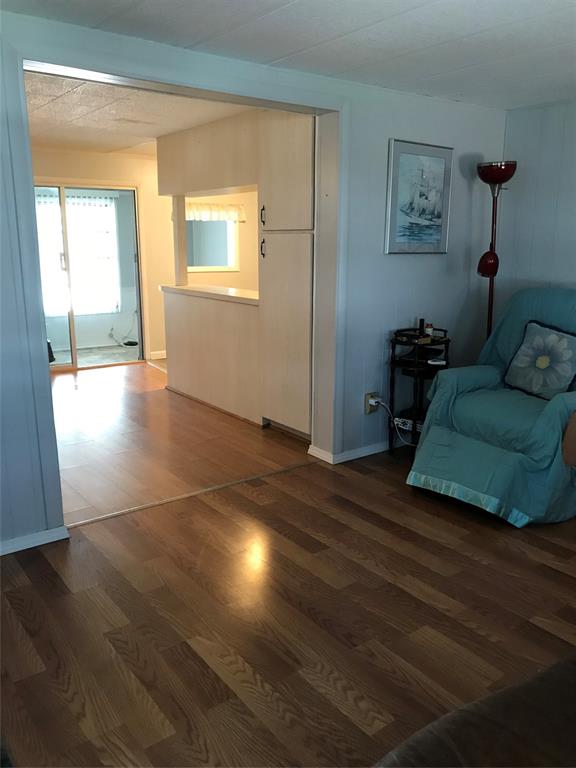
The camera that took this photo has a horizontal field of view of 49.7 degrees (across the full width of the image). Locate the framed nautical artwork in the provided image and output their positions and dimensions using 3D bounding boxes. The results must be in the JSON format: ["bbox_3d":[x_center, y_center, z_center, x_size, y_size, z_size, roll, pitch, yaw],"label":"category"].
[{"bbox_3d":[0.780,-1.084,3.665,0.530,0.625,0.026,-9,16,-35],"label":"framed nautical artwork"}]

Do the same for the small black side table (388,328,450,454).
[{"bbox_3d":[0.791,0.071,3.739,0.350,0.755,0.350,0,13,0],"label":"small black side table"}]

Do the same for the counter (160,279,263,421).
[{"bbox_3d":[-0.486,-0.296,4.983,0.460,0.900,1.520,-9,16,-35],"label":"counter"}]

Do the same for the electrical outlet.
[{"bbox_3d":[0.506,0.120,3.743,0.082,0.123,0.022,-9,16,-35],"label":"electrical outlet"}]

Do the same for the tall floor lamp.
[{"bbox_3d":[1.323,-0.512,4.028,0.270,1.760,0.270,-9,16,-35],"label":"tall floor lamp"}]

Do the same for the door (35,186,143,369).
[{"bbox_3d":[-2.163,-1.027,6.114,1.550,1.800,0.100,-9,16,-35],"label":"door"}]

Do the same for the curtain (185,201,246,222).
[{"bbox_3d":[-0.861,-1.877,6.806,0.920,0.195,0.090,-9,16,-35],"label":"curtain"}]

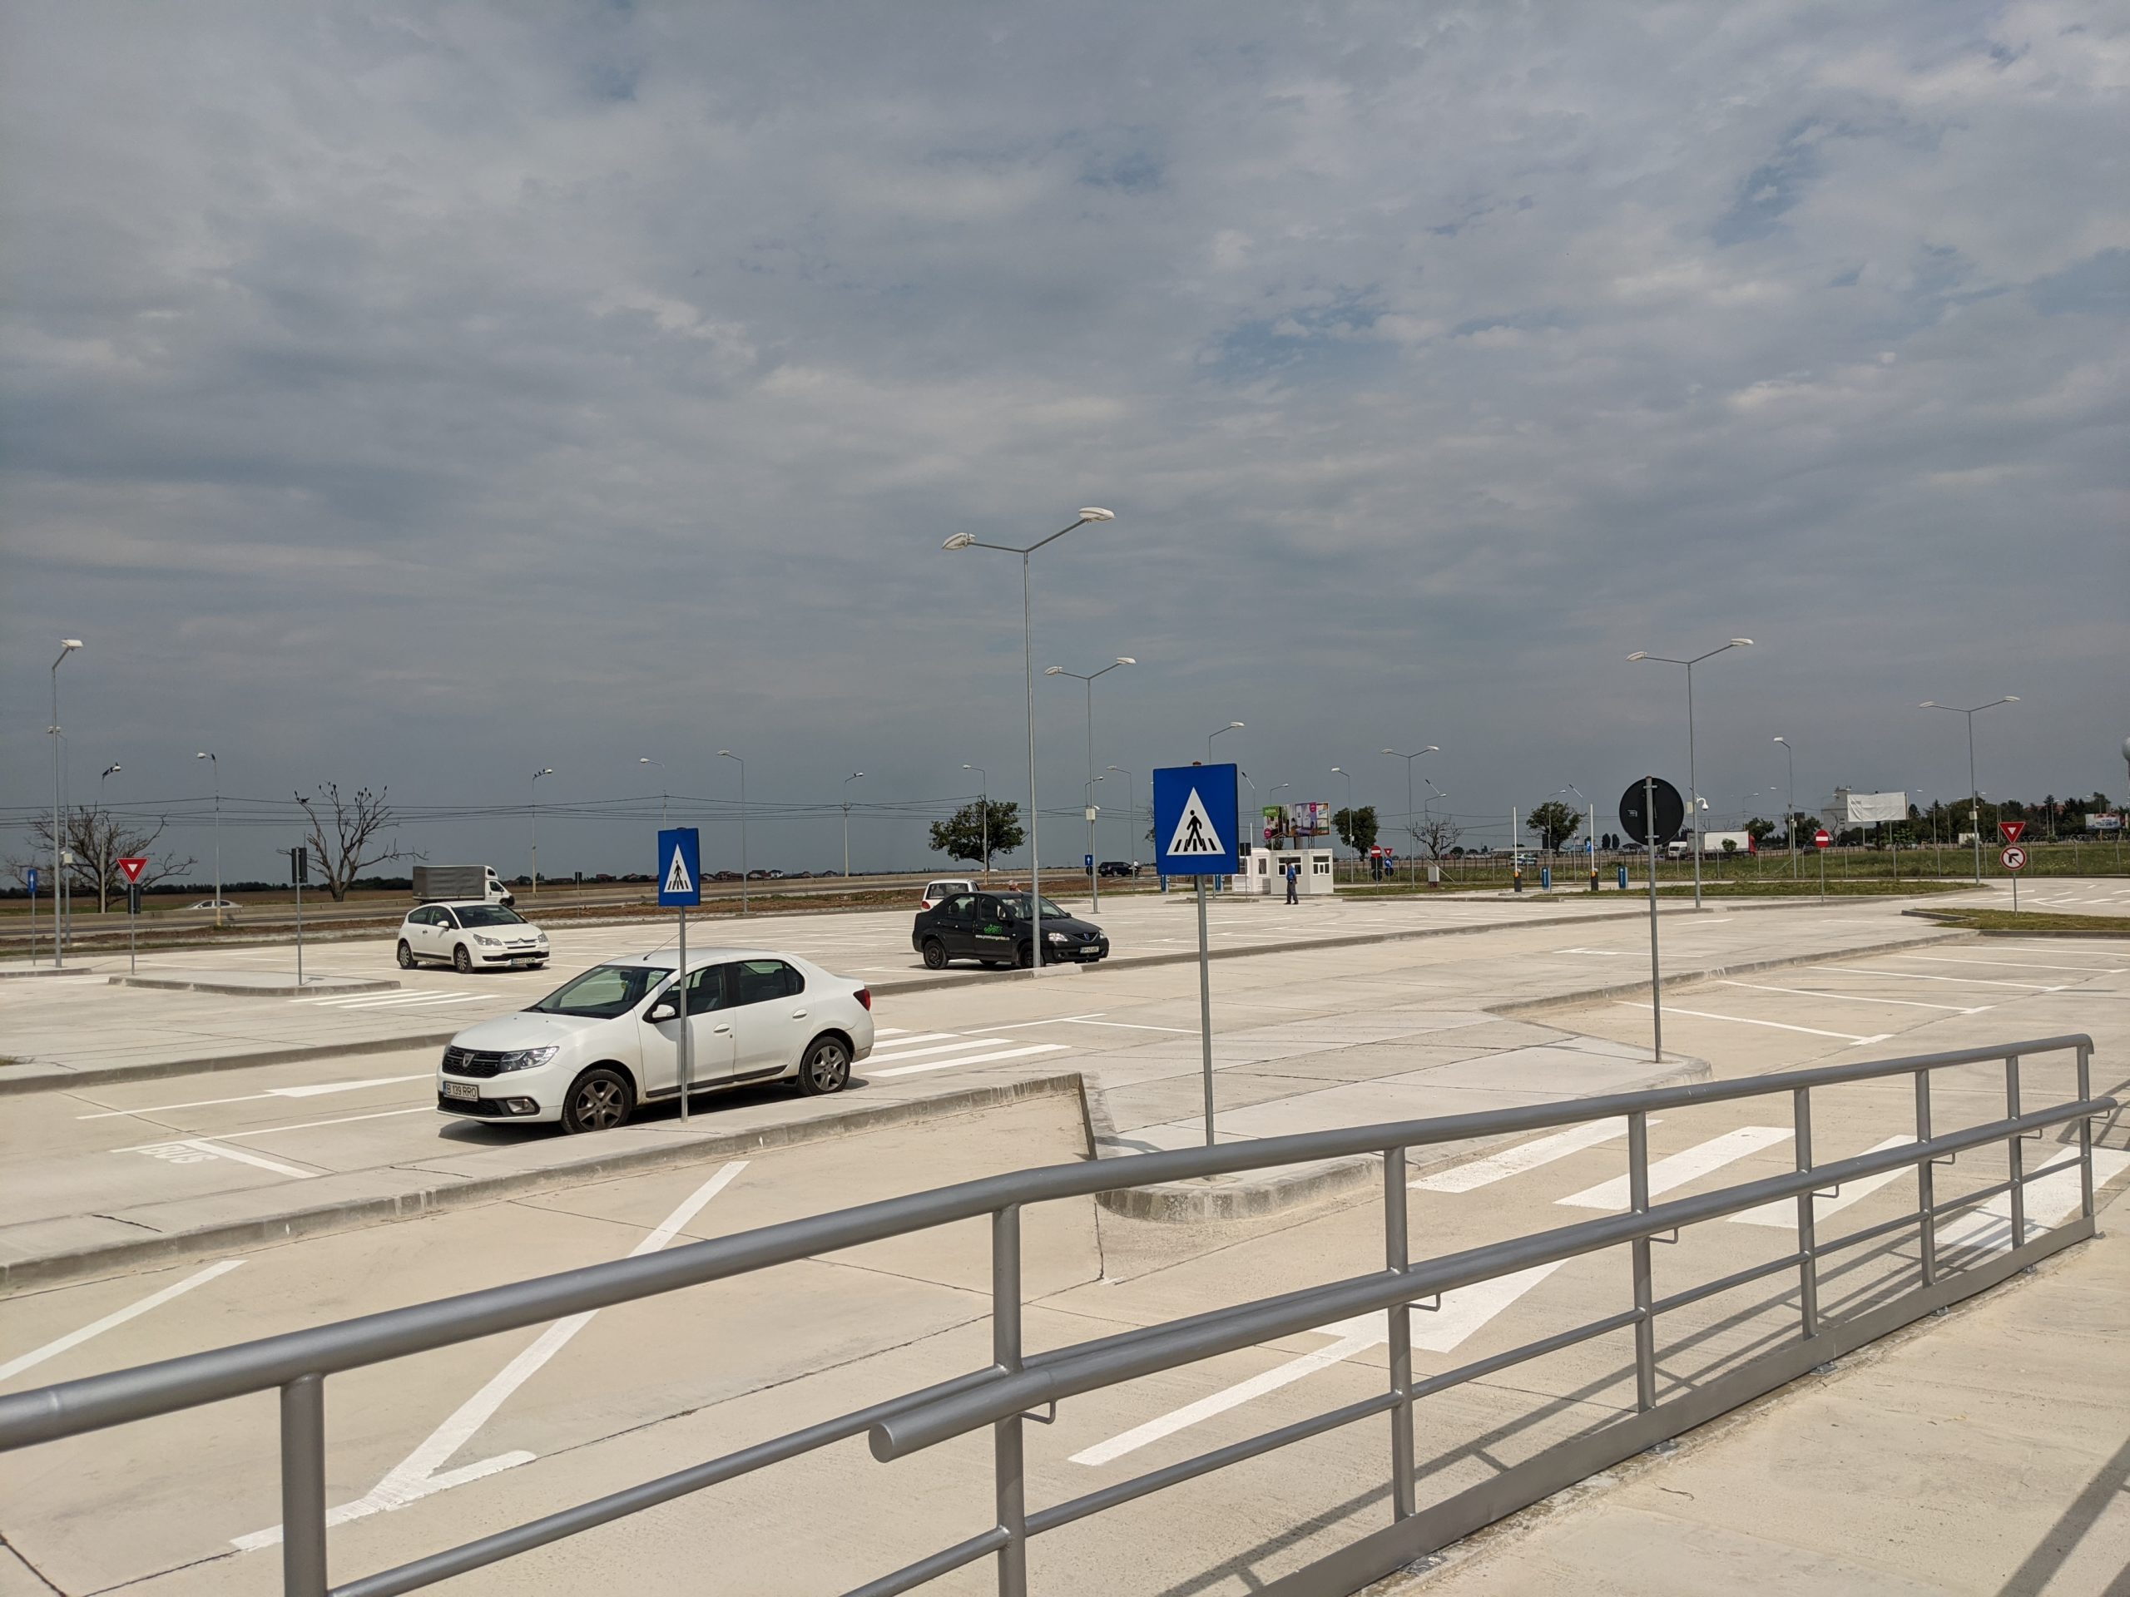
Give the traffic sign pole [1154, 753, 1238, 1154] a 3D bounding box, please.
[{"bbox_3d":[0.807,0.991,9.595,0.620,2.400,0.100,-4,-3,44],"label":"traffic sign pole"}]

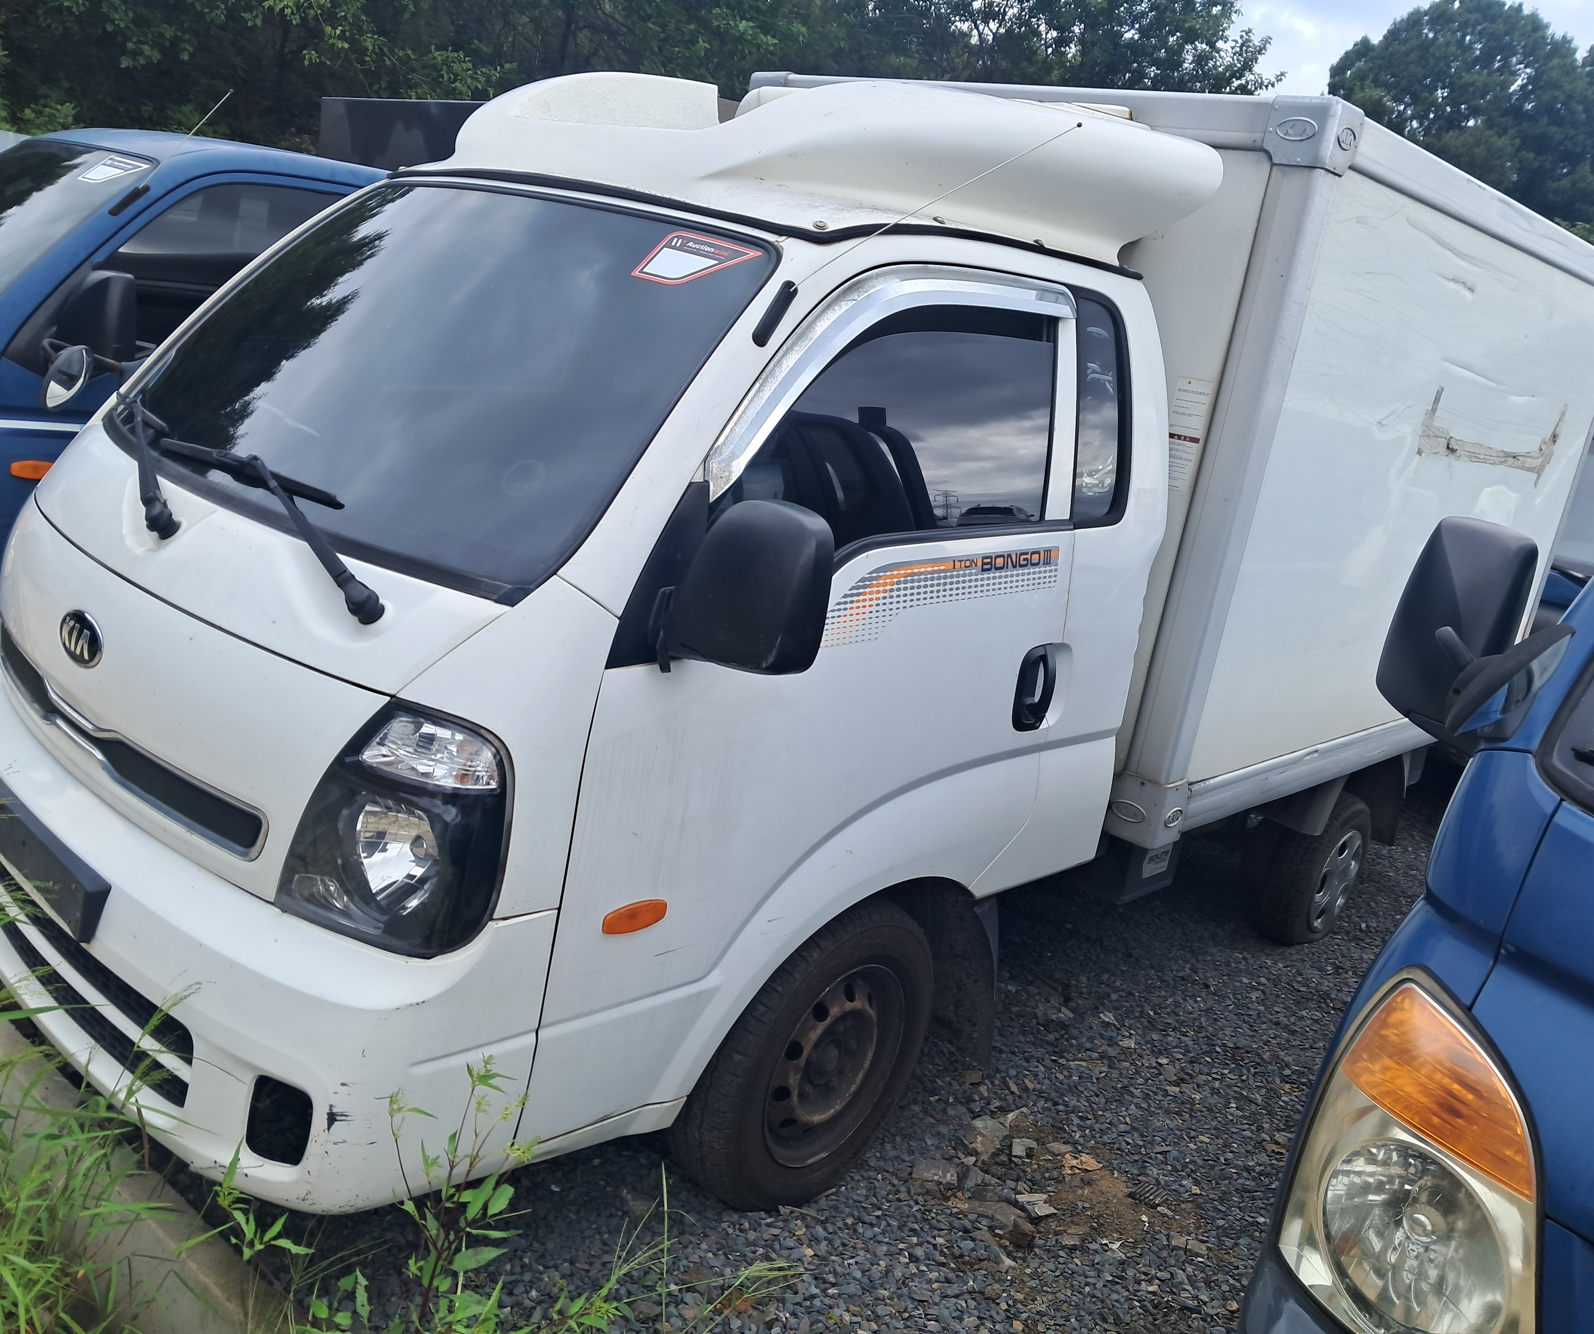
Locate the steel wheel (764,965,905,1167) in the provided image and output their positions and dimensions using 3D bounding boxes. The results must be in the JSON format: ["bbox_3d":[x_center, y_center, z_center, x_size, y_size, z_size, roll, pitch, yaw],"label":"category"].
[{"bbox_3d":[0.028,0.775,2.813,0.160,0.425,0.425,22,19,37],"label":"steel wheel"}]

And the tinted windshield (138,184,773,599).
[{"bbox_3d":[-0.728,-0.570,2.510,1.404,0.121,0.859,22,63,38],"label":"tinted windshield"}]

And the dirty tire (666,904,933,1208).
[{"bbox_3d":[0.019,0.774,2.821,0.195,0.645,0.650,22,19,37],"label":"dirty tire"}]

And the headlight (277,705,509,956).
[{"bbox_3d":[-0.565,0.232,1.965,0.303,0.358,0.253,22,19,38],"label":"headlight"}]

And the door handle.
[{"bbox_3d":[0.500,0.045,2.845,0.056,0.187,0.111,22,19,38],"label":"door handle"}]

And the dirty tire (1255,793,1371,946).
[{"bbox_3d":[1.794,0.700,4.777,0.170,0.565,0.570,22,19,38],"label":"dirty tire"}]

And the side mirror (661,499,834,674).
[{"bbox_3d":[-0.050,-0.099,1.983,0.222,0.268,0.162,22,19,38],"label":"side mirror"}]

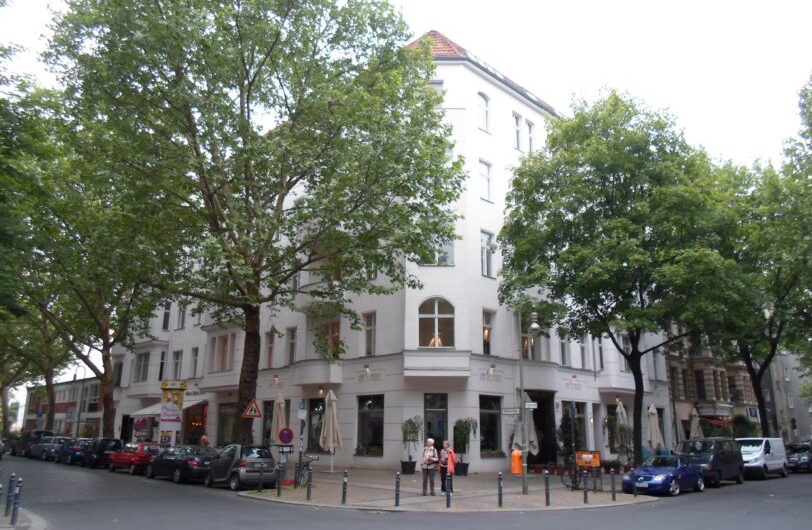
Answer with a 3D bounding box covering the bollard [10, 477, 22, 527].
[{"bbox_3d":[-6.831,4.154,10.330,0.100,0.840,0.100,1,-16,0],"label":"bollard"}]

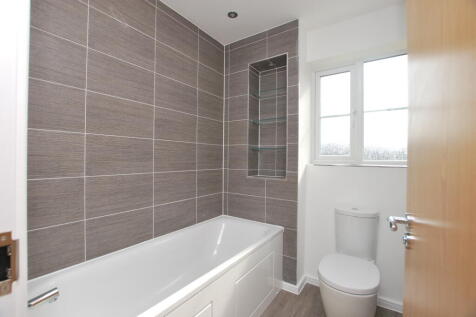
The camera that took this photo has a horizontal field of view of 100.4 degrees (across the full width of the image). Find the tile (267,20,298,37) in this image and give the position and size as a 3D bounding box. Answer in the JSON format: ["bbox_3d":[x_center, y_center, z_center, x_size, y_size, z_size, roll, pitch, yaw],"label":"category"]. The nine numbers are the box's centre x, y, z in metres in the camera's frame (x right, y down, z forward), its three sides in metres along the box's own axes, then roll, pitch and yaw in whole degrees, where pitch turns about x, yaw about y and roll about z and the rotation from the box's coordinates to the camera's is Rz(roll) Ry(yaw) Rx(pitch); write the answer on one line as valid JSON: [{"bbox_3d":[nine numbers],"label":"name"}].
[{"bbox_3d":[0.413,-1.196,1.844,0.304,0.068,0.012,0,0,31],"label":"tile"}]

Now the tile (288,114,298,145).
[{"bbox_3d":[0.477,-0.256,1.735,0.092,0.247,0.010,0,0,31],"label":"tile"}]

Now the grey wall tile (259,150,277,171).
[{"bbox_3d":[0.324,-0.005,2.149,0.195,0.257,0.012,0,0,31],"label":"grey wall tile"}]

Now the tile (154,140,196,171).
[{"bbox_3d":[-0.518,-0.014,1.703,0.012,0.257,0.432,0,0,37],"label":"tile"}]

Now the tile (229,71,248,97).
[{"bbox_3d":[0.011,-0.779,2.085,0.237,0.257,0.012,0,0,31],"label":"tile"}]

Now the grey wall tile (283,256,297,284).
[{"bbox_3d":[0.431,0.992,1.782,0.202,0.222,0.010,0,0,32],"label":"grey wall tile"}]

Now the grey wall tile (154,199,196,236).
[{"bbox_3d":[-0.516,0.492,1.680,0.010,0.248,0.424,0,0,37],"label":"grey wall tile"}]

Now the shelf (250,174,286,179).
[{"bbox_3d":[0.327,0.197,1.961,0.389,0.020,0.247,0,0,31],"label":"shelf"}]

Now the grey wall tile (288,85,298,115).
[{"bbox_3d":[0.479,-0.506,1.736,0.092,0.247,0.010,0,0,31],"label":"grey wall tile"}]

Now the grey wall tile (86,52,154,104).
[{"bbox_3d":[-0.761,-0.522,1.339,0.010,0.248,0.424,0,0,37],"label":"grey wall tile"}]

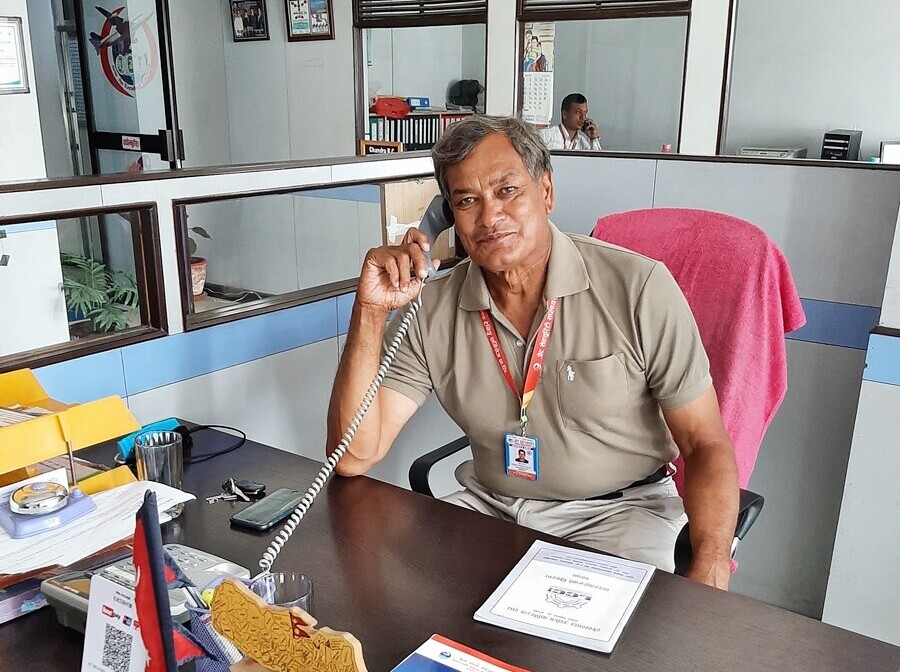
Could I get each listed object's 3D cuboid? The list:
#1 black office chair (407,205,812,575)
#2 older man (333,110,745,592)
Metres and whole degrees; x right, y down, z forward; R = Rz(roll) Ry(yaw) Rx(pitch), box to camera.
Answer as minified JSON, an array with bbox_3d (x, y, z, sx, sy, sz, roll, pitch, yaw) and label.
[{"bbox_3d":[0.340,0.333,1.487,0.630,1.190,0.700,11,17,35],"label":"black office chair"},{"bbox_3d":[0.146,0.319,1.206,0.650,1.350,0.740,9,16,29],"label":"older man"}]

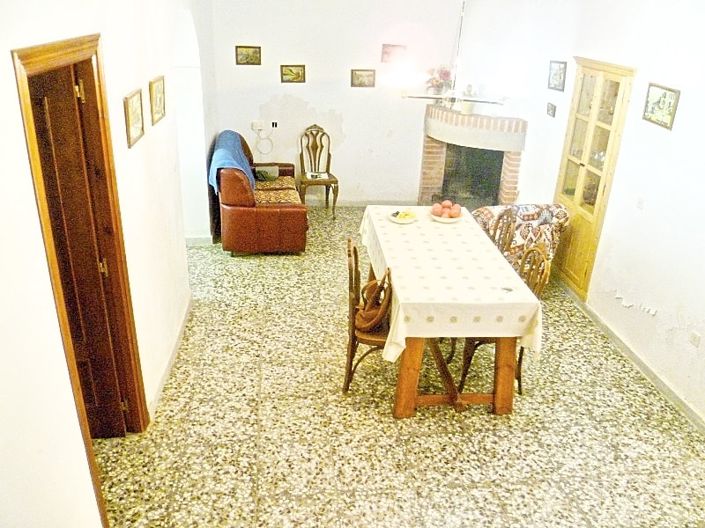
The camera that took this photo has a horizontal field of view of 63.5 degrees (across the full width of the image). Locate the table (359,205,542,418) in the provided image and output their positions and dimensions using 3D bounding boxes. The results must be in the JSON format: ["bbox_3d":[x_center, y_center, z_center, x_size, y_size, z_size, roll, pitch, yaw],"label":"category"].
[{"bbox_3d":[0.573,0.223,4.071,0.800,0.775,1.660,0,25,-6],"label":"table"}]

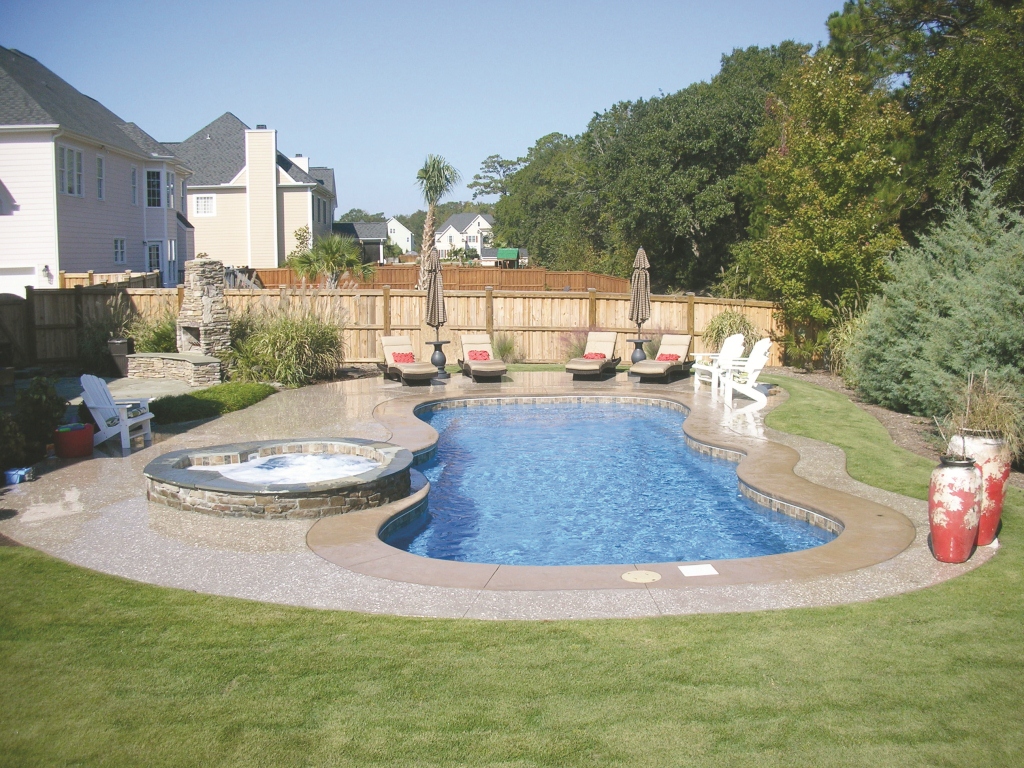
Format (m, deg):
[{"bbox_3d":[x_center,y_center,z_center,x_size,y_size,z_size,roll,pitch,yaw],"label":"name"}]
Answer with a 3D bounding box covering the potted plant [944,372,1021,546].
[{"bbox_3d":[4.320,0.667,9.510,0.720,1.580,0.720,0,7,0],"label":"potted plant"}]

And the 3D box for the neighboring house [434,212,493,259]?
[{"bbox_3d":[-9.201,-30.881,219.000,13.400,10.100,11.000,0,7,4],"label":"neighboring house"}]

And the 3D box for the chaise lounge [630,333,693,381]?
[{"bbox_3d":[3.184,-0.526,21.566,0.710,0.910,2.030,4,8,27],"label":"chaise lounge"}]

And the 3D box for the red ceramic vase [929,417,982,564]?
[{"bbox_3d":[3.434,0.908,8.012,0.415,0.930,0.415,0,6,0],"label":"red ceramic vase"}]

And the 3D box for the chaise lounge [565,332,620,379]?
[{"bbox_3d":[1.766,-0.598,22.131,0.710,0.910,2.030,2,8,17],"label":"chaise lounge"}]

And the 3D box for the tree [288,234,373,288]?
[{"bbox_3d":[-5.726,-3.123,32.868,2.650,3.213,2.650,0,7,0],"label":"tree"}]

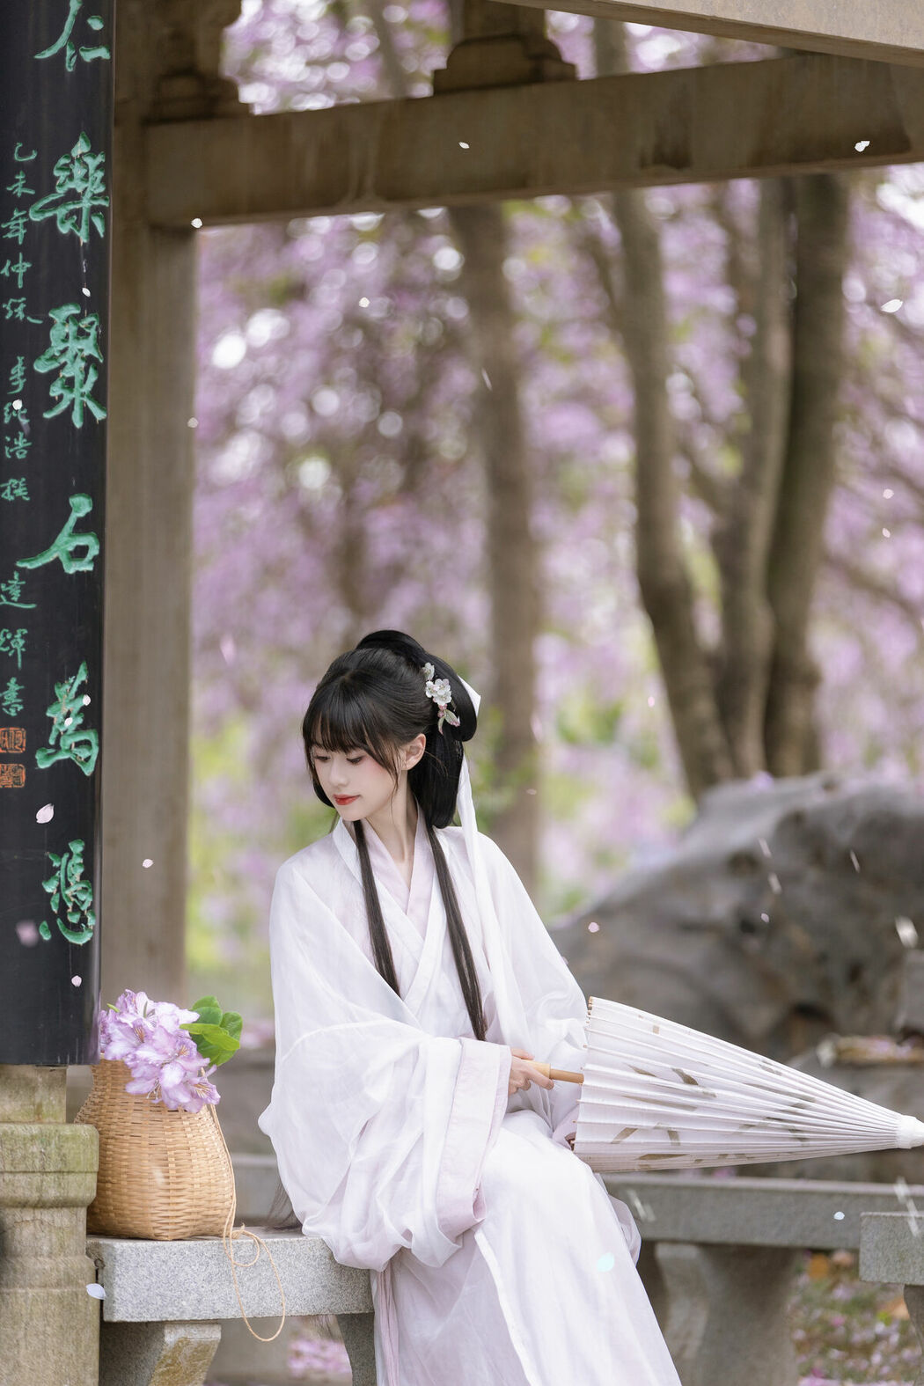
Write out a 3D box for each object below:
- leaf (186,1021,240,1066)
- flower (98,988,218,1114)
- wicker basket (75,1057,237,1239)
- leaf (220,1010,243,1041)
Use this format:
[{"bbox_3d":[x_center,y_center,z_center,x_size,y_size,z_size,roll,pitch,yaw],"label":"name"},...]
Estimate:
[{"bbox_3d":[-0.341,0.480,9.580,0.077,0.061,0.045,1,-3,-11],"label":"leaf"},{"bbox_3d":[-0.417,0.488,9.560,0.170,0.172,0.135,1,-3,-9],"label":"flower"},{"bbox_3d":[-0.427,0.624,9.600,0.205,0.247,0.200,1,-3,0],"label":"wicker basket"},{"bbox_3d":[-0.317,0.457,9.610,0.034,0.045,0.020,1,-3,-11],"label":"leaf"}]

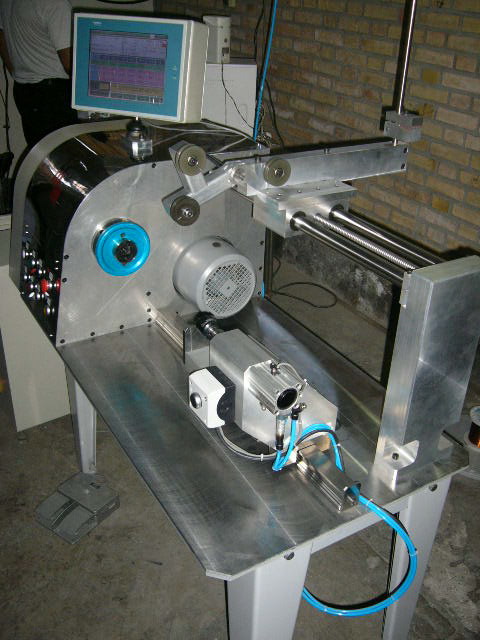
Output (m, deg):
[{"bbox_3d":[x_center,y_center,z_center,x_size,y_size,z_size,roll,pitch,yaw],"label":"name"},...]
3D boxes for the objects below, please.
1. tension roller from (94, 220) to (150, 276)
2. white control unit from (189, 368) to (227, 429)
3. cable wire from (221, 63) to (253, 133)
[{"bbox_3d":[-0.332,-0.205,1.818,0.157,0.157,0.042,-15,33,-27],"label":"tension roller"},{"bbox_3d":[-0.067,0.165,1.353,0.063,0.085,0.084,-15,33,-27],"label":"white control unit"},{"bbox_3d":[-0.011,-0.980,2.850,0.140,0.290,0.050,1,29,-1],"label":"cable wire"}]

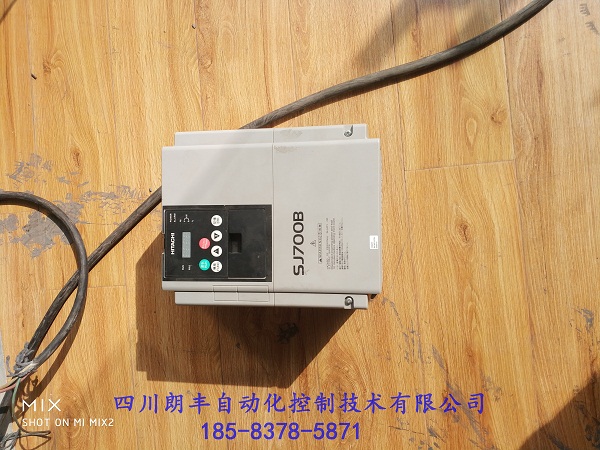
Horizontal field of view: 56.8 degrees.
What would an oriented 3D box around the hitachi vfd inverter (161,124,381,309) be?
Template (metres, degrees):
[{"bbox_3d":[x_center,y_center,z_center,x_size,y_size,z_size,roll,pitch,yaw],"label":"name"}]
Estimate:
[{"bbox_3d":[-0.021,-0.008,0.727,0.260,0.176,0.209,0,89,12],"label":"hitachi vfd inverter"}]

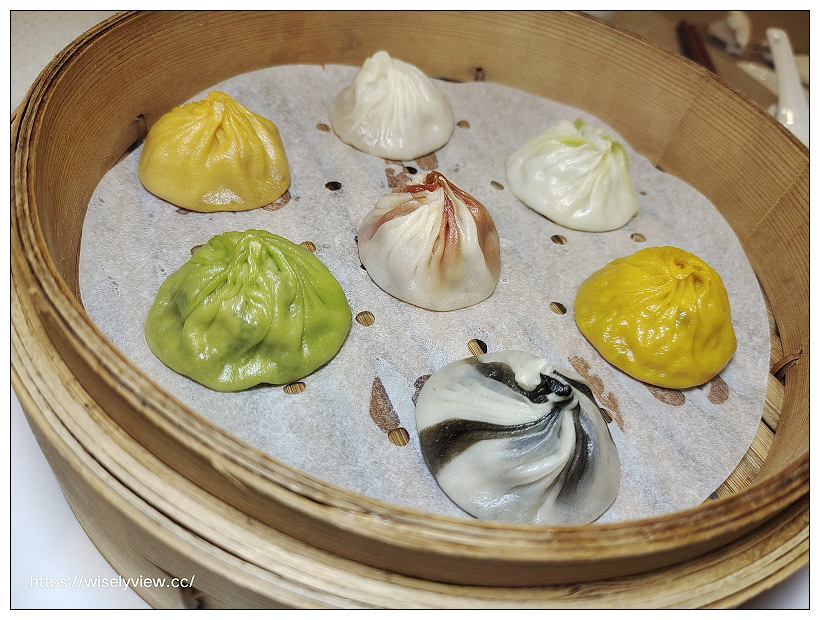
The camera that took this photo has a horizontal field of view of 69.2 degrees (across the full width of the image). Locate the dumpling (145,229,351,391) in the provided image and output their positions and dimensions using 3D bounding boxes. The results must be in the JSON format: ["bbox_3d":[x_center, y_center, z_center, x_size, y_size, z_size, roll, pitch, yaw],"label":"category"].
[{"bbox_3d":[-0.042,-0.005,0.154,0.052,0.030,0.046,-2,50,-14],"label":"dumpling"}]

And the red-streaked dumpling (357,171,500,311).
[{"bbox_3d":[0.009,-0.026,0.184,0.047,0.030,0.045,14,48,0],"label":"red-streaked dumpling"}]

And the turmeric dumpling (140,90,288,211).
[{"bbox_3d":[-0.065,-0.057,0.196,0.049,0.029,0.045,6,49,-7],"label":"turmeric dumpling"}]

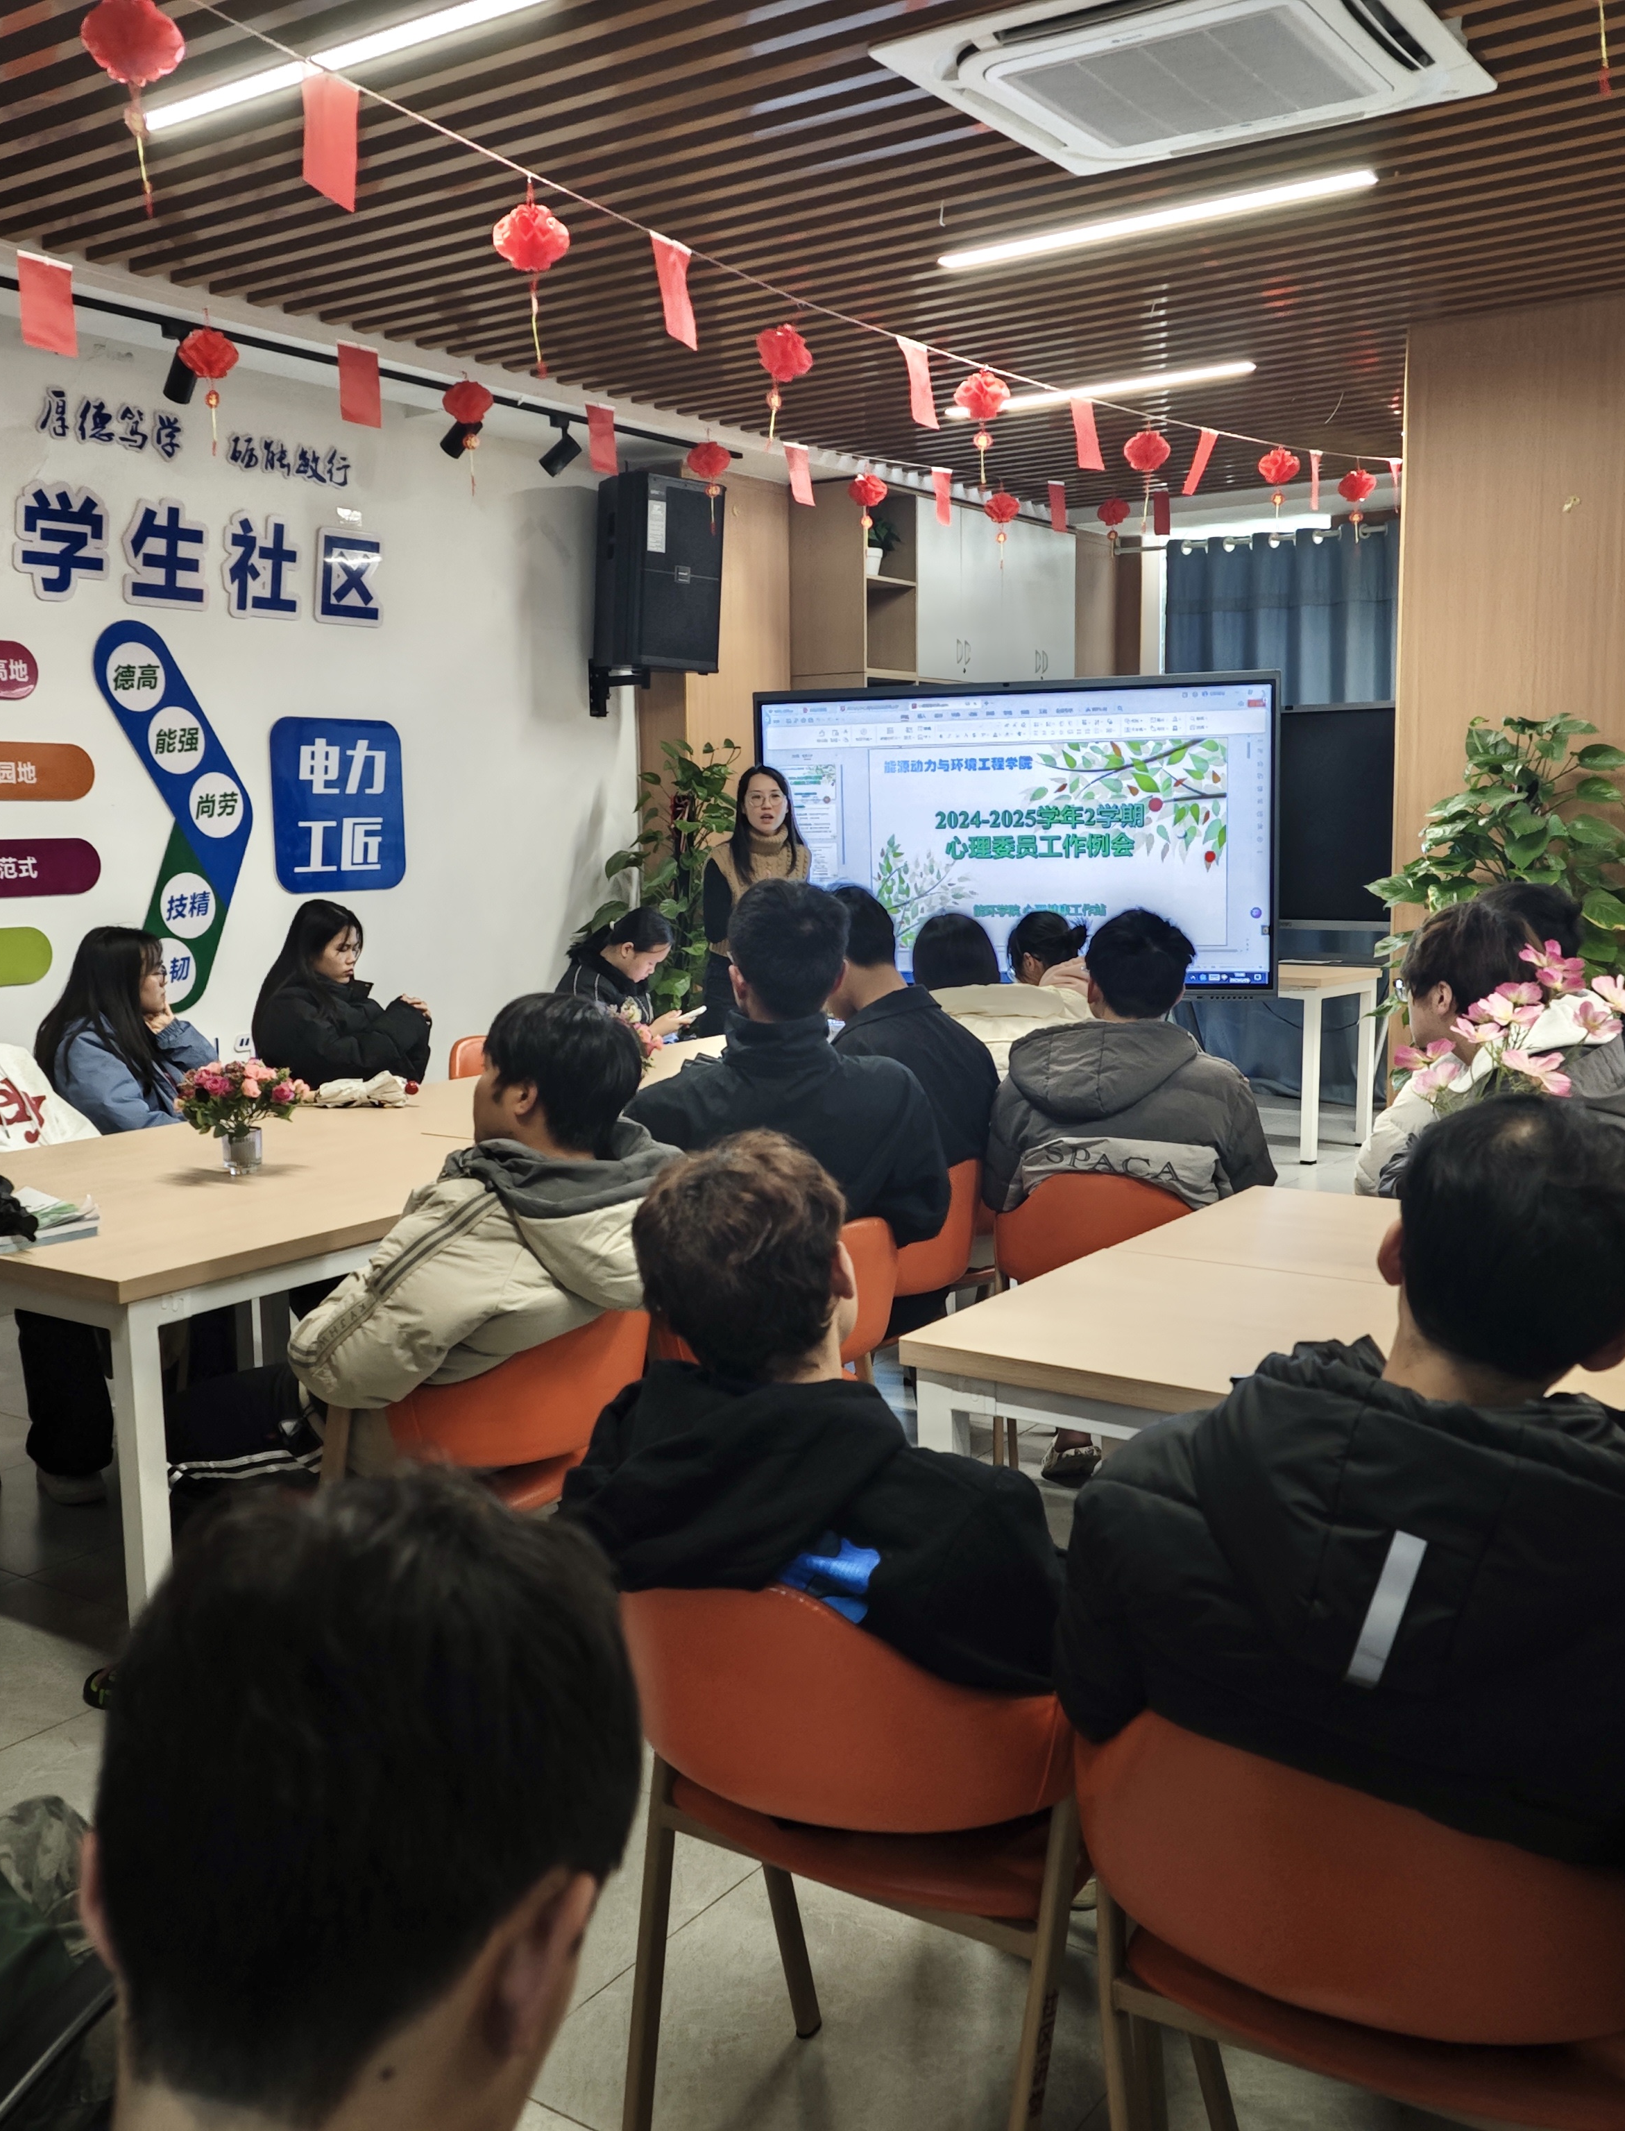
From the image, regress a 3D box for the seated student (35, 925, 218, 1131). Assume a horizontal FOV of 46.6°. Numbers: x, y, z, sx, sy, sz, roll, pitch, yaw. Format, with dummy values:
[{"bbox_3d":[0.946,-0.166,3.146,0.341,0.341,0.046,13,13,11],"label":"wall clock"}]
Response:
[{"bbox_3d":[-1.555,0.250,4.623,0.750,1.190,0.480,0,7,5],"label":"seated student"}]

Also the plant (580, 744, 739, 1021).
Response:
[{"bbox_3d":[-0.502,-0.310,6.841,0.700,1.750,0.700,4,9,34],"label":"plant"}]

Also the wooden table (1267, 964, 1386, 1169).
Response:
[{"bbox_3d":[1.690,-0.018,7.947,1.200,0.750,0.600,4,9,33],"label":"wooden table"}]

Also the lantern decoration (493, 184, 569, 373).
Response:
[{"bbox_3d":[-0.598,-1.669,4.020,0.165,0.400,0.165,0,7,8],"label":"lantern decoration"}]

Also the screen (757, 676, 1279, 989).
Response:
[{"bbox_3d":[0.746,-0.843,7.090,1.960,1.155,0.100,1,8,15],"label":"screen"}]

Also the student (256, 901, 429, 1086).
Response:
[{"bbox_3d":[-1.184,0.188,5.010,0.760,1.240,0.480,1,7,16],"label":"student"}]

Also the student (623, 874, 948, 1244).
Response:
[{"bbox_3d":[0.011,0.320,3.363,0.520,1.310,0.780,0,7,5],"label":"student"}]

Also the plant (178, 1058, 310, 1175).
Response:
[{"bbox_3d":[-1.087,0.097,3.655,0.250,0.225,0.240,-3,8,-17],"label":"plant"}]

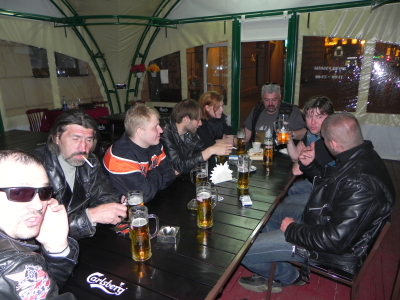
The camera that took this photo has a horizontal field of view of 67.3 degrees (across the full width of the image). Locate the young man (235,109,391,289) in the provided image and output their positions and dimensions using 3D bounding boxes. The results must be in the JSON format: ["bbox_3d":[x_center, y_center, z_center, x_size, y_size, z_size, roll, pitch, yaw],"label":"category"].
[{"bbox_3d":[0.586,0.402,1.678,0.840,1.230,0.620,8,17,32],"label":"young man"}]

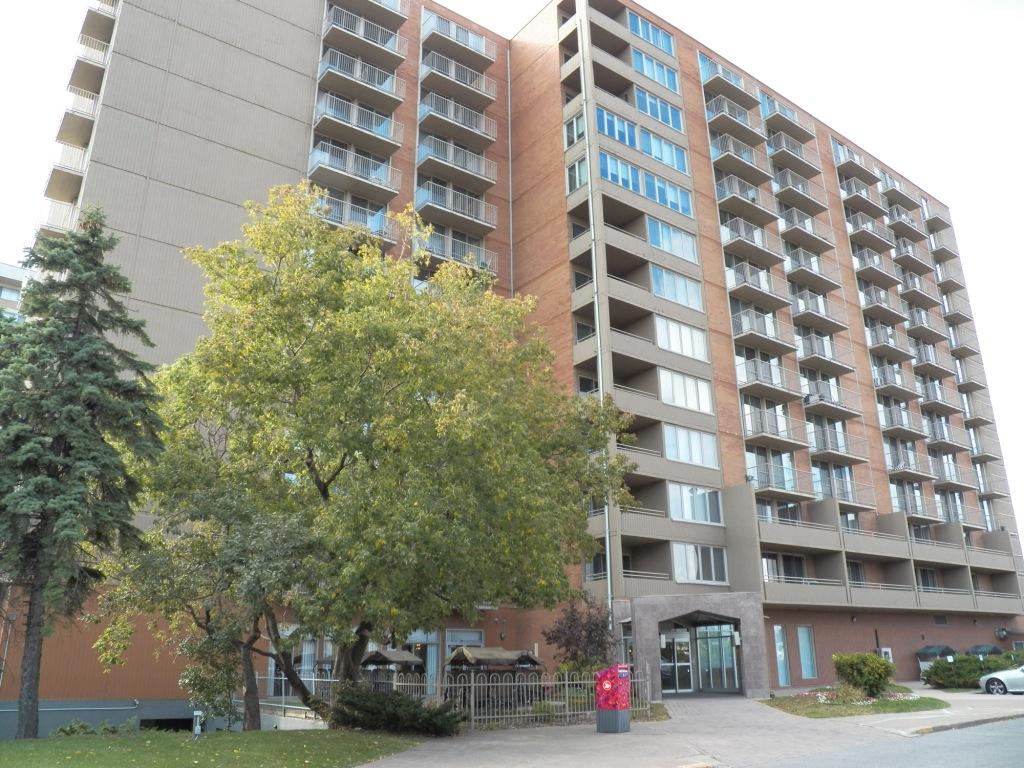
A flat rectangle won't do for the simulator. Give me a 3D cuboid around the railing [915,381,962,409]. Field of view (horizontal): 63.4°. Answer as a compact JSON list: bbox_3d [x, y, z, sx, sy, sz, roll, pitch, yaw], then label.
[{"bbox_3d":[27.749,1.036,53.533,3.953,1.197,1.052,14,-24,-35],"label":"railing"}]

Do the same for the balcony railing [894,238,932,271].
[{"bbox_3d":[27.656,-8.686,57.033,3.953,1.197,1.052,14,-24,-35],"label":"balcony railing"}]

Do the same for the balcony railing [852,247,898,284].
[{"bbox_3d":[23.645,-7.467,53.425,3.949,1.136,1.078,14,-24,-35],"label":"balcony railing"}]

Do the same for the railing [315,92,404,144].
[{"bbox_3d":[-7.028,-11.854,38.127,3.927,1.191,1.088,14,-24,-35],"label":"railing"}]

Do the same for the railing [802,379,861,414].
[{"bbox_3d":[17.318,0.923,44.712,3.953,1.197,1.052,14,-24,-35],"label":"railing"}]

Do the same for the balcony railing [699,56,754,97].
[{"bbox_3d":[12.713,-17.207,47.764,3.953,1.197,1.052,14,-24,-35],"label":"balcony railing"}]

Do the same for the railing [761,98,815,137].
[{"bbox_3d":[17.044,-16.149,50.944,3.953,1.197,1.052,14,-24,-35],"label":"railing"}]

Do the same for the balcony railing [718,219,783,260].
[{"bbox_3d":[13.044,-7.625,44.573,3.968,1.136,1.078,14,-24,-35],"label":"balcony railing"}]

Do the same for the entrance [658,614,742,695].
[{"bbox_3d":[7.213,10.411,31.793,3.100,3.100,1.700,-3,-19,7],"label":"entrance"}]

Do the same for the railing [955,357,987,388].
[{"bbox_3d":[32.917,-0.385,59.463,2.373,1.160,1.040,14,-24,-36],"label":"railing"}]

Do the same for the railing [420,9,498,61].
[{"bbox_3d":[-2.767,-18.016,43.901,3.896,1.191,1.088,14,-24,-35],"label":"railing"}]

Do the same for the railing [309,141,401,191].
[{"bbox_3d":[-7.246,-9.831,38.428,3.985,1.136,1.078,14,-24,-35],"label":"railing"}]

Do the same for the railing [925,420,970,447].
[{"bbox_3d":[27.417,3.407,52.033,3.920,1.191,1.040,14,-24,-35],"label":"railing"}]

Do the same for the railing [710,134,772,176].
[{"bbox_3d":[12.982,-12.586,46.498,4.000,1.120,1.030,14,-24,-35],"label":"railing"}]

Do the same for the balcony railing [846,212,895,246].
[{"bbox_3d":[24.043,-10.036,55.409,4.110,1.160,1.040,14,-24,-36],"label":"balcony railing"}]

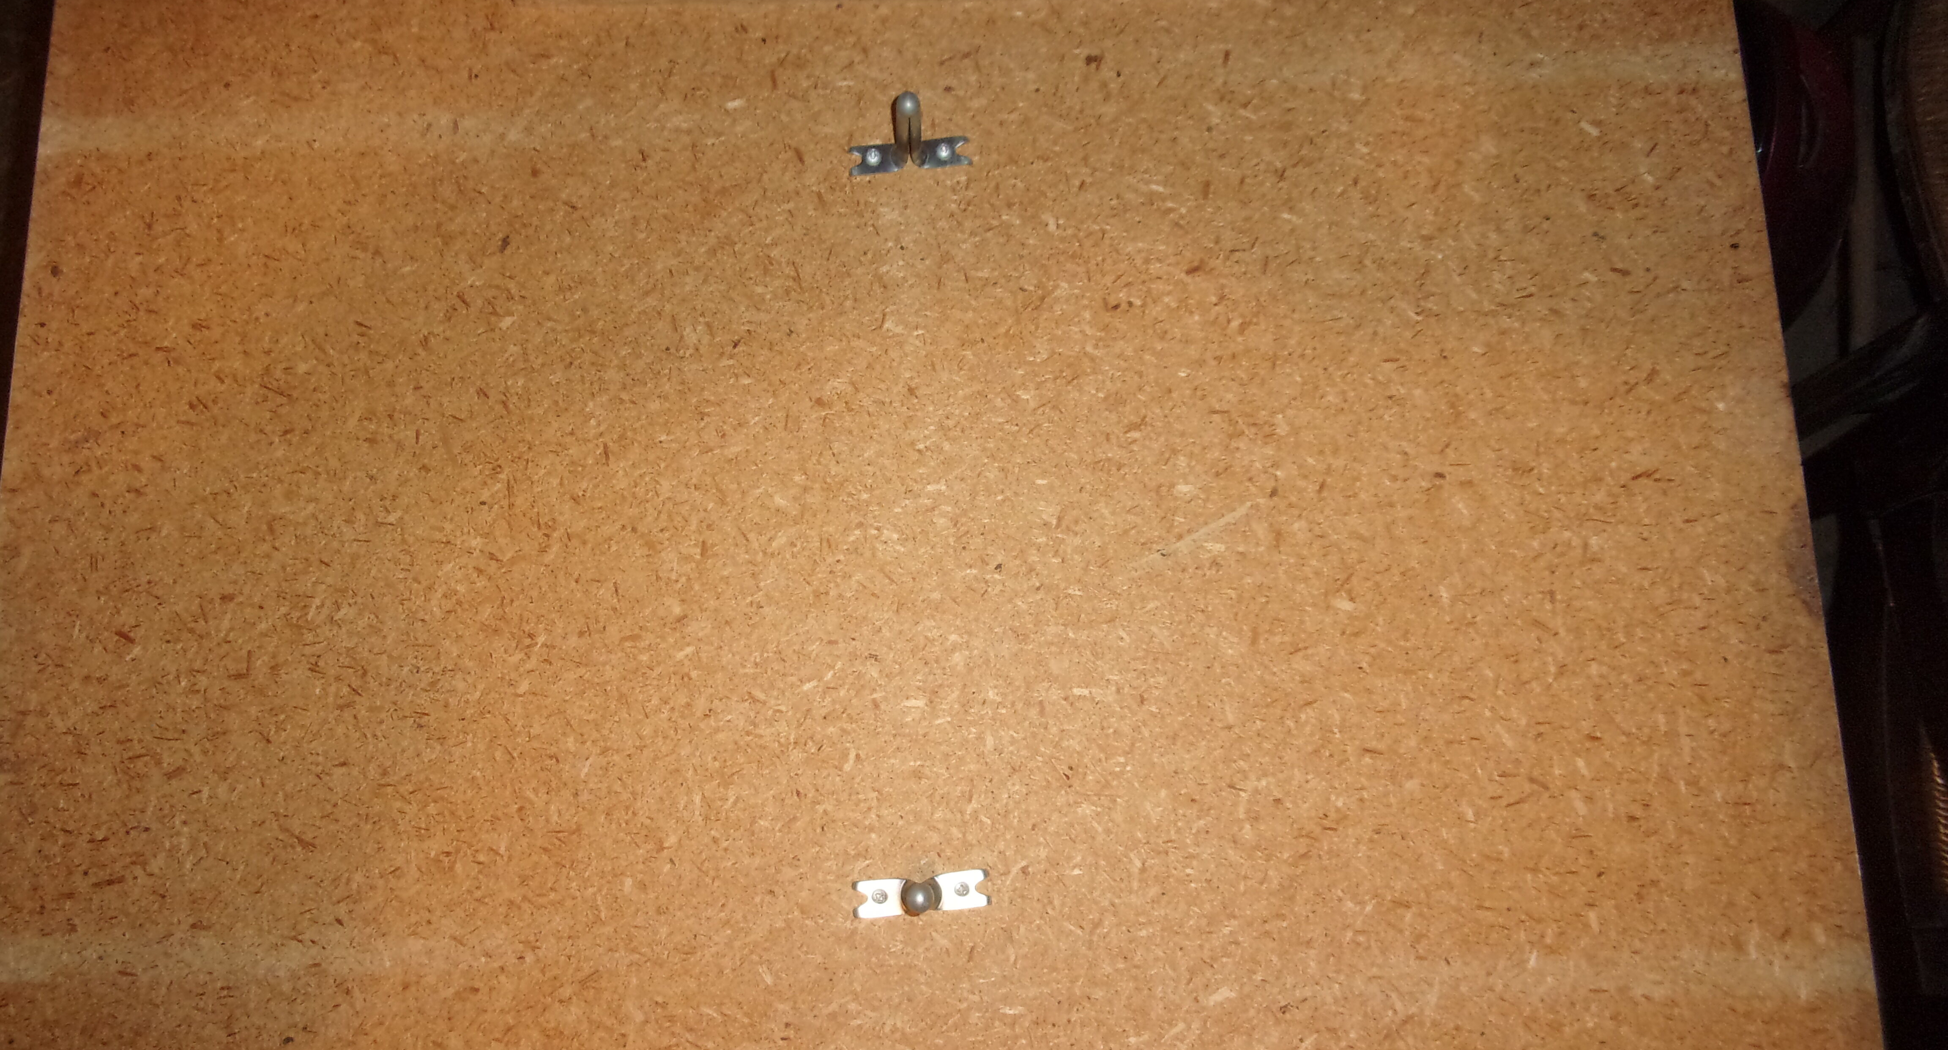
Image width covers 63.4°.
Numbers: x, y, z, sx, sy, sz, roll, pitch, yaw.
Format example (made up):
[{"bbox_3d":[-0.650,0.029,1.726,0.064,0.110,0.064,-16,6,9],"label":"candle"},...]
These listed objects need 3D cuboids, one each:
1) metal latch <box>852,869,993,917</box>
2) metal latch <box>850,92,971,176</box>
[{"bbox_3d":[-0.014,0.093,0.395,0.036,0.034,0.008,-5,77,-2],"label":"metal latch"},{"bbox_3d":[-0.018,-0.111,0.442,0.036,0.034,0.008,-5,77,-2],"label":"metal latch"}]

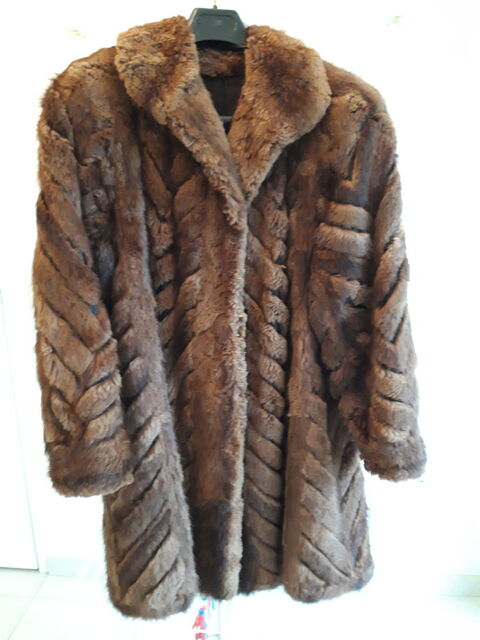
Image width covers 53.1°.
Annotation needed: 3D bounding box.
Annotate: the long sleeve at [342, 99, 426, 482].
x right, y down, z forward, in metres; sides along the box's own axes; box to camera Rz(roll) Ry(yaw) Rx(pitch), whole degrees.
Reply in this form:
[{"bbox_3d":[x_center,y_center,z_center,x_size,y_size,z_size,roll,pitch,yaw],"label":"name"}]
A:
[{"bbox_3d":[0.236,-0.004,0.801,0.140,0.595,0.150,-6,15,-4],"label":"long sleeve"}]

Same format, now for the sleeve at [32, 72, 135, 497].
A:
[{"bbox_3d":[-0.242,-0.013,0.763,0.150,0.640,0.155,1,15,-6],"label":"sleeve"}]

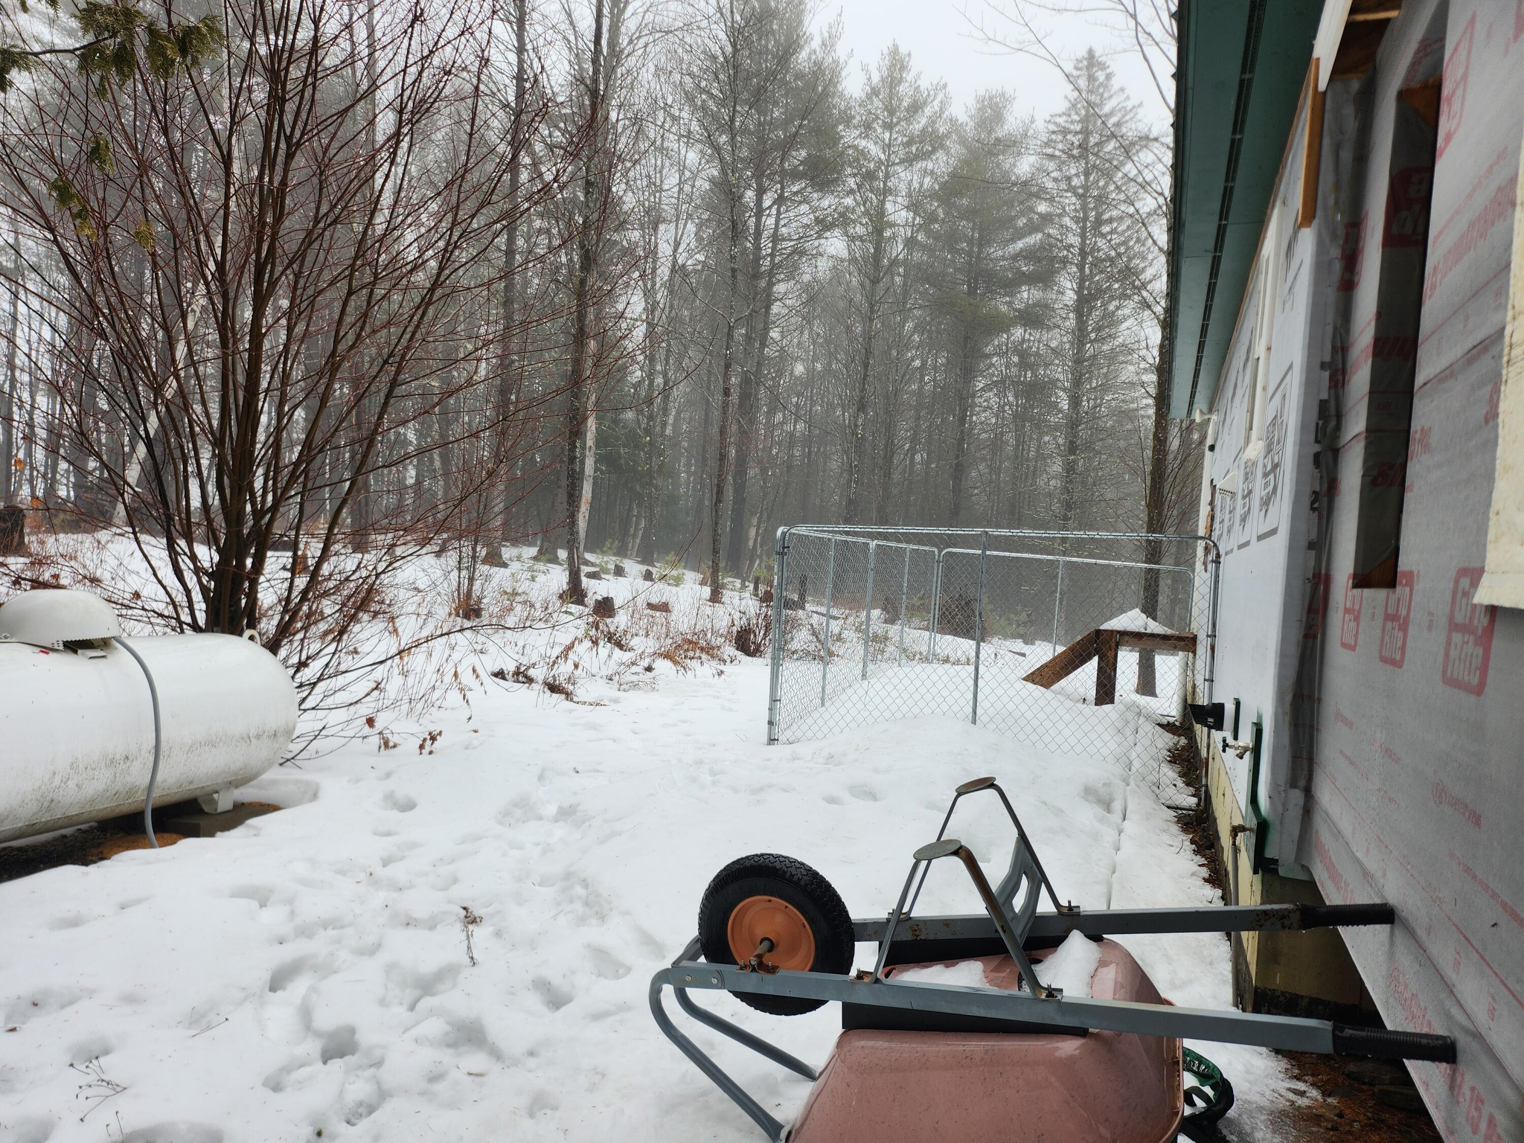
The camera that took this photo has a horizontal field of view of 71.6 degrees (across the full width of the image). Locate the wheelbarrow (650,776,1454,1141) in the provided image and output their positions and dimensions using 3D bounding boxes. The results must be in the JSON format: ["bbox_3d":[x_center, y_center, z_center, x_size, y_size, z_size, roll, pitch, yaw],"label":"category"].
[{"bbox_3d":[0.517,0.859,2.317,1.614,0.686,0.660,-12,2,22],"label":"wheelbarrow"}]

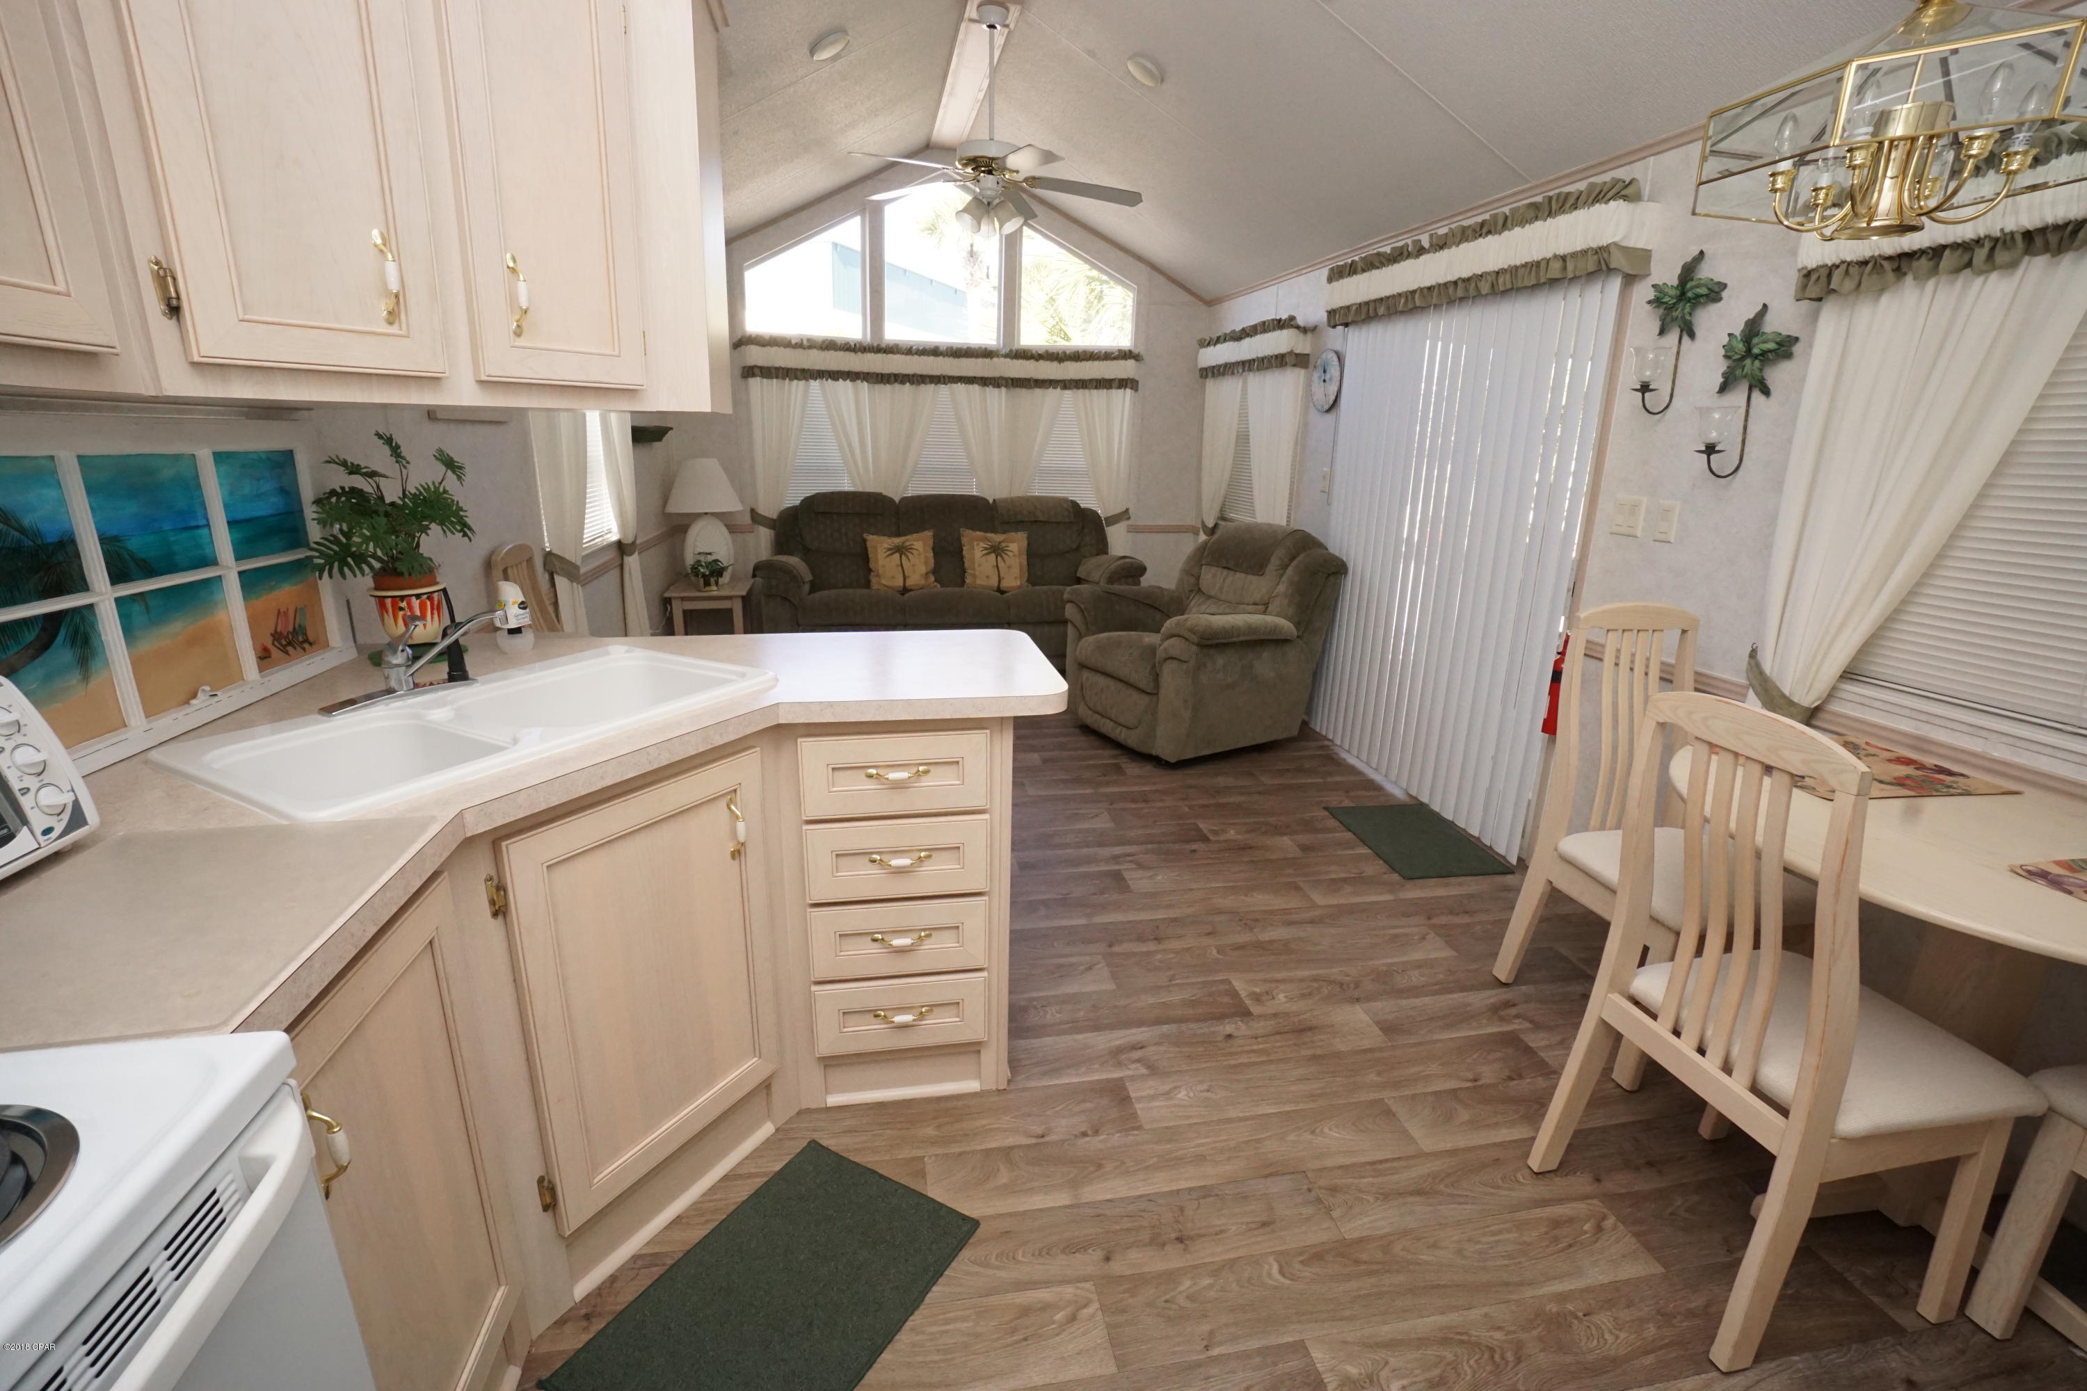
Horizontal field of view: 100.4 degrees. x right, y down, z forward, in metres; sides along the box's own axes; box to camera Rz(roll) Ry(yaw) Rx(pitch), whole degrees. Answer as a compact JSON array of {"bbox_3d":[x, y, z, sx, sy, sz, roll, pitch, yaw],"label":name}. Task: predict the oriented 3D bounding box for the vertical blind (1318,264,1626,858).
[{"bbox_3d":[1.519,-0.542,3.478,0.100,1.910,1.510,-2,17,-11],"label":"vertical blind"}]

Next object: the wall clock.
[{"bbox_3d":[1.374,-1.532,4.229,0.040,0.290,0.290,-2,17,-11],"label":"wall clock"}]

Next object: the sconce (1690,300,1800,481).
[{"bbox_3d":[1.716,-0.762,2.188,0.160,0.410,0.210,-1,17,-11],"label":"sconce"}]

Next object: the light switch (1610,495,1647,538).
[{"bbox_3d":[1.731,-0.535,2.582,0.012,0.114,0.113,-1,17,-11],"label":"light switch"}]

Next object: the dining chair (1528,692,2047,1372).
[{"bbox_3d":[1.268,0.510,1.473,0.530,1.040,0.450,-2,17,-13],"label":"dining chair"}]

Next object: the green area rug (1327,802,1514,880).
[{"bbox_3d":[1.371,0.523,3.203,0.440,0.010,0.580,-1,17,-9],"label":"green area rug"}]

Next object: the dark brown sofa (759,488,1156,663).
[{"bbox_3d":[-0.535,-0.619,5.158,2.180,1.030,0.960,-2,17,-11],"label":"dark brown sofa"}]

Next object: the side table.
[{"bbox_3d":[-1.825,-0.351,4.861,0.390,0.520,0.550,-1,17,-11],"label":"side table"}]

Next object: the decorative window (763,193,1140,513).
[{"bbox_3d":[-0.568,-2.077,5.370,2.350,1.840,0.120,-2,17,-11],"label":"decorative window"}]

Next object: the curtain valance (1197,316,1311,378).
[{"bbox_3d":[1.172,-1.968,4.981,0.120,0.235,1.310,-2,17,-11],"label":"curtain valance"}]

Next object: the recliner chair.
[{"bbox_3d":[0.742,-0.307,4.237,0.980,1.020,0.900,-8,19,-30],"label":"recliner chair"}]

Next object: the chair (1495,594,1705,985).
[{"bbox_3d":[1.517,0.330,2.086,0.450,1.040,0.530,-1,17,-9],"label":"chair"}]

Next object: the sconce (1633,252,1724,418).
[{"bbox_3d":[1.690,-0.991,2.391,0.180,0.420,0.250,-2,17,-11],"label":"sconce"}]

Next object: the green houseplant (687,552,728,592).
[{"bbox_3d":[-1.849,-0.682,4.787,0.210,0.200,0.190,-2,17,-11],"label":"green houseplant"}]

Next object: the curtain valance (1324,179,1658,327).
[{"bbox_3d":[1.517,-1.559,3.190,0.150,0.245,1.630,-1,17,-11],"label":"curtain valance"}]

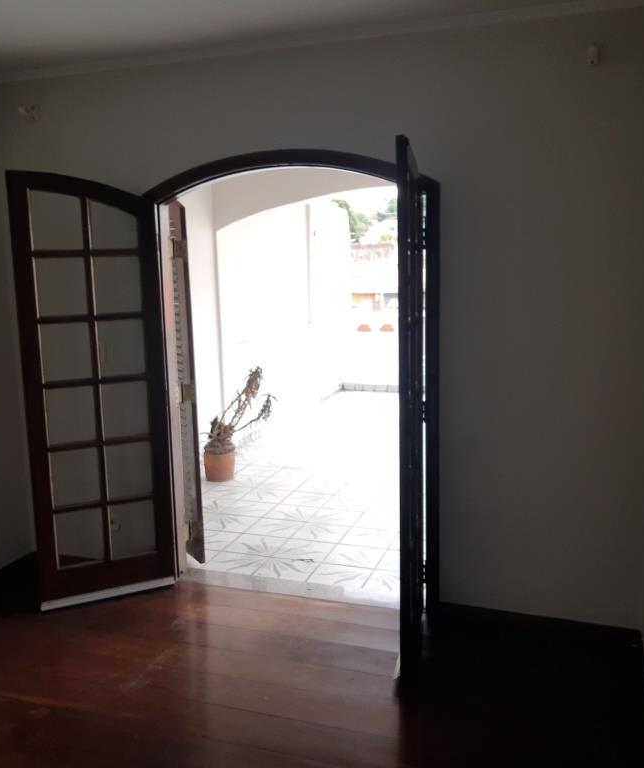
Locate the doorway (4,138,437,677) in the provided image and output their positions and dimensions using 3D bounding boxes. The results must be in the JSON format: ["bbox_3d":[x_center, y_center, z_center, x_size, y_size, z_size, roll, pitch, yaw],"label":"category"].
[{"bbox_3d":[-0.423,0.033,3.470,1.812,2.148,0.693,2,10,19],"label":"doorway"}]

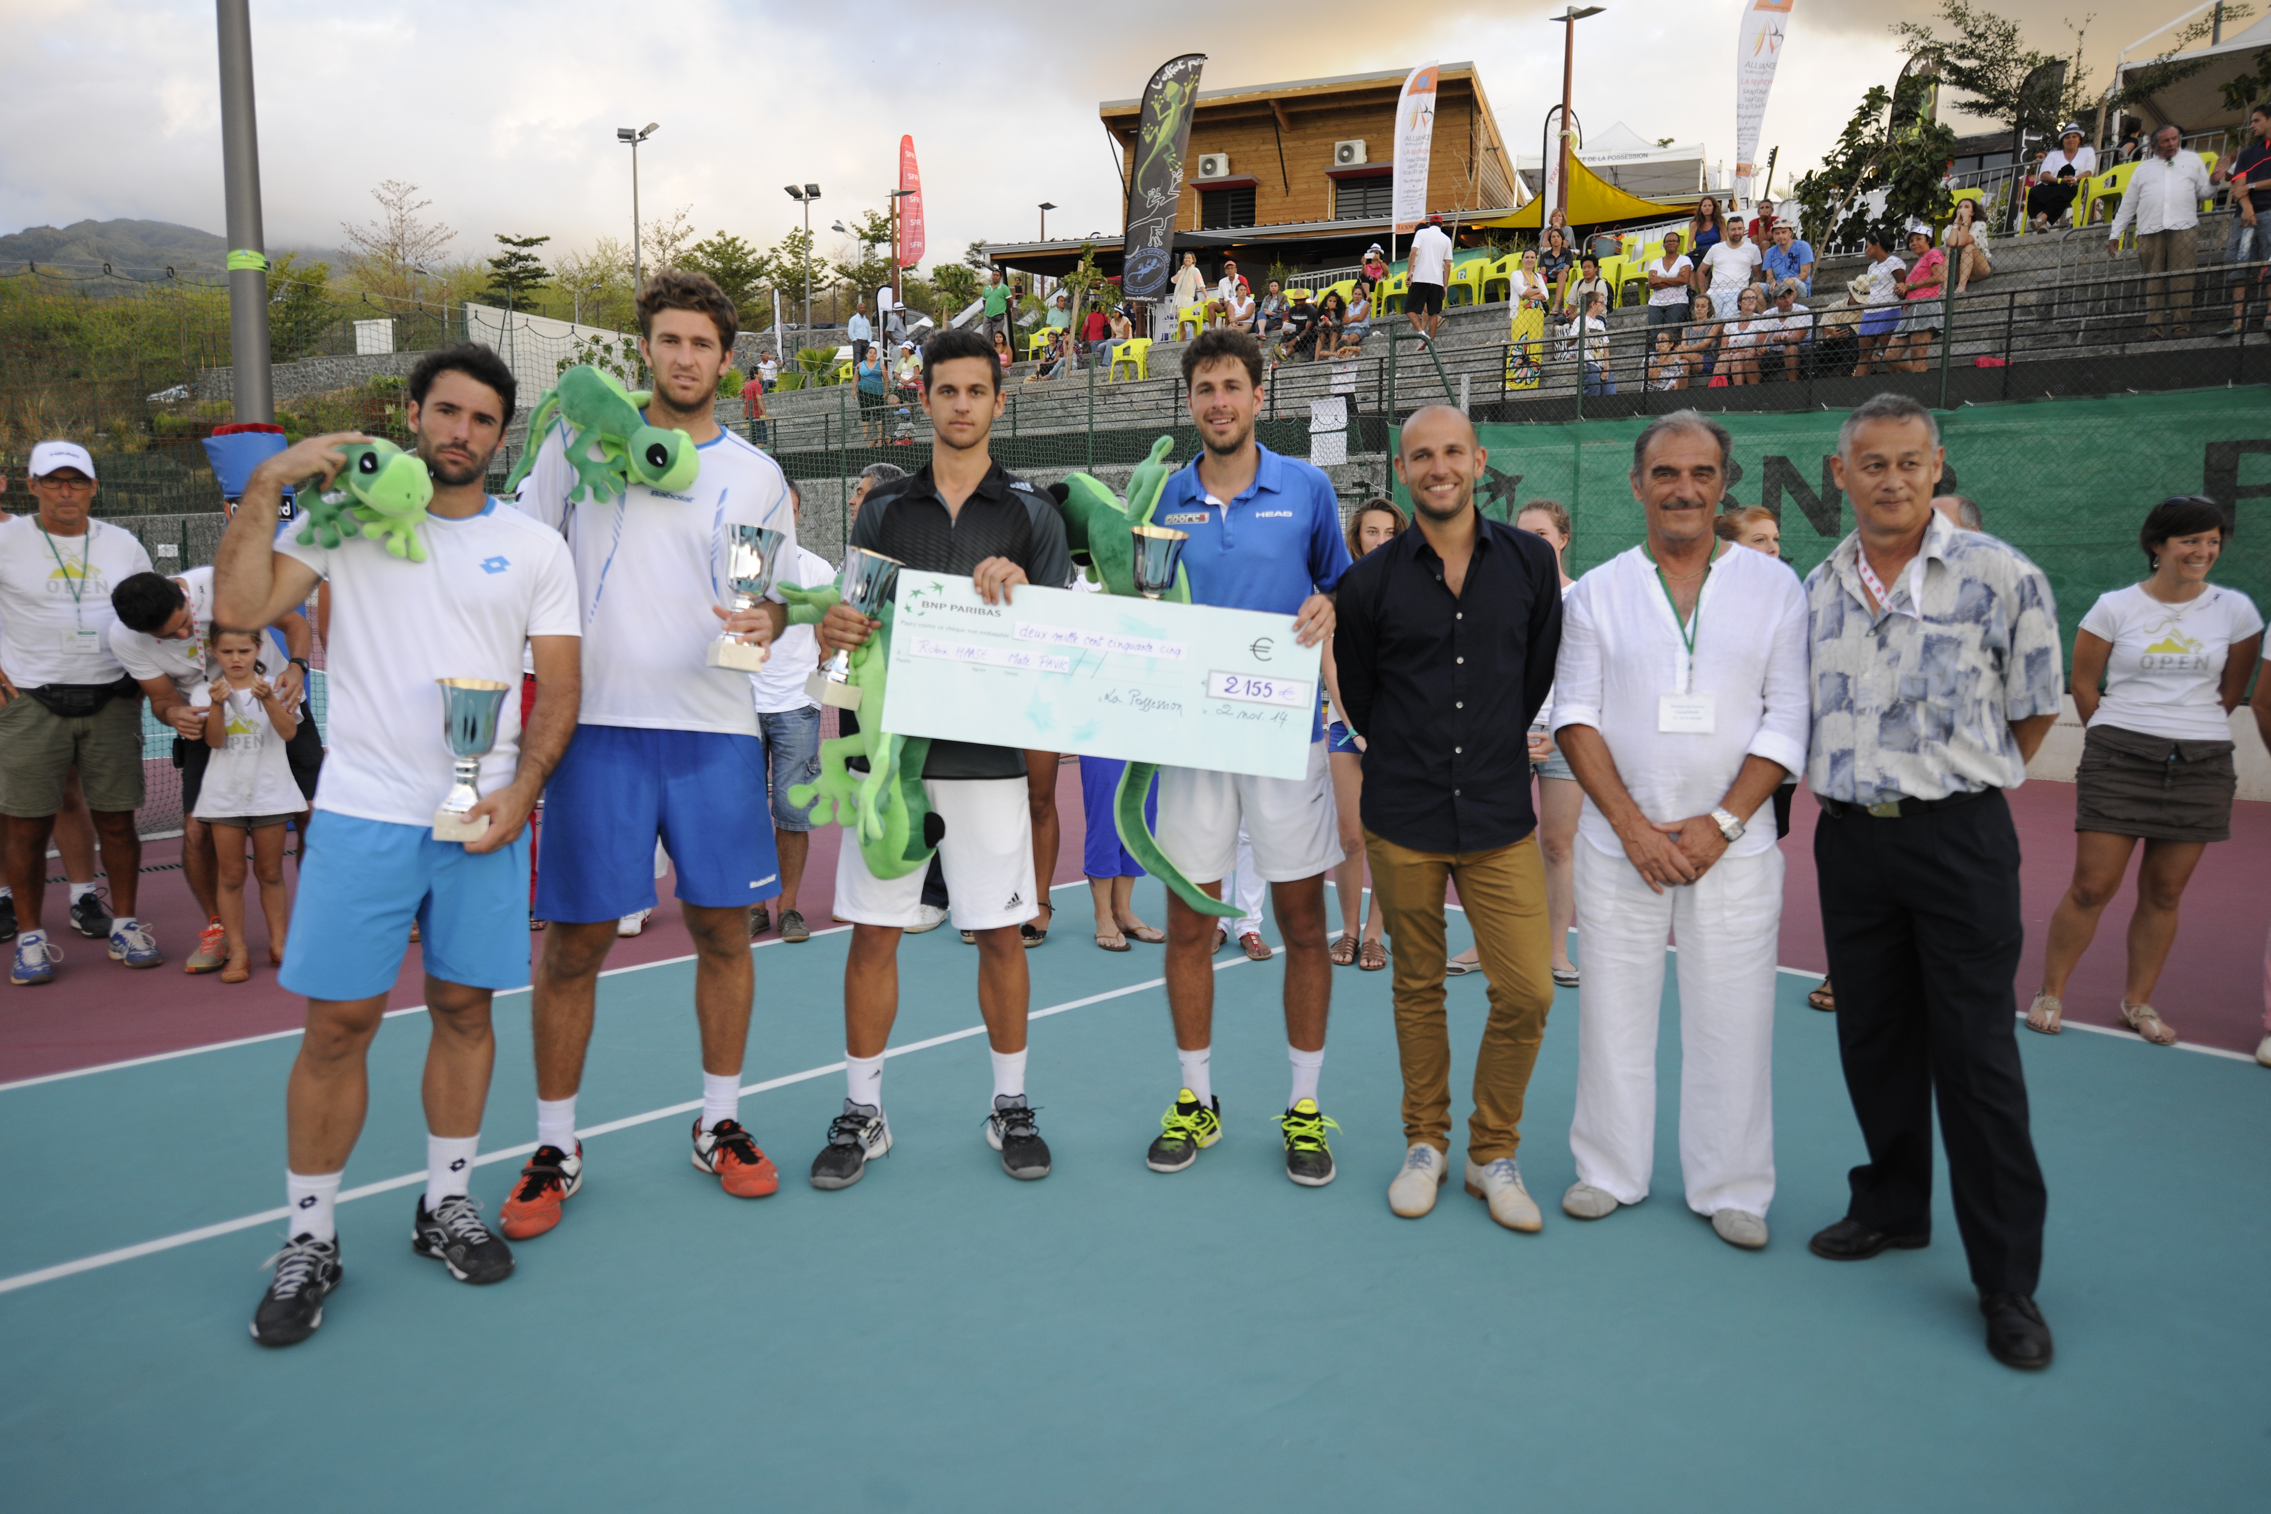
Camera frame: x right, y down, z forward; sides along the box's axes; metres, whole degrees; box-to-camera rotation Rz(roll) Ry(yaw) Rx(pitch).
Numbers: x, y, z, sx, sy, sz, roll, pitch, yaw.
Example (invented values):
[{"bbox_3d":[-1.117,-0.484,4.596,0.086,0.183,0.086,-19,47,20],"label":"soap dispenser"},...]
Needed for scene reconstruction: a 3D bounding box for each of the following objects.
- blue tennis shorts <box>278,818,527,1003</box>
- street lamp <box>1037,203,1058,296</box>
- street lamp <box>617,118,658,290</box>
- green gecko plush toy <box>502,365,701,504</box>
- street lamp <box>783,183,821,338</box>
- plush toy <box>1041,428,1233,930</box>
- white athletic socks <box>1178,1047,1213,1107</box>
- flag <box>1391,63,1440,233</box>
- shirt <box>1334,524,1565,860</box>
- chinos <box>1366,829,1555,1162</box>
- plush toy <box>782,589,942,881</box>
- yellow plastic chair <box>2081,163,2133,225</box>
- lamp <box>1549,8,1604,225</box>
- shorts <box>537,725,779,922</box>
[{"bbox_3d":[-1.408,0.270,2.920,0.450,0.420,0.310,-3,8,-32],"label":"blue tennis shorts"},{"bbox_3d":[-3.229,-17.989,55.250,0.750,4.350,0.750,3,7,20],"label":"street lamp"},{"bbox_3d":[-10.736,-10.816,32.827,0.950,5.690,0.600,3,7,20],"label":"street lamp"},{"bbox_3d":[-1.124,-0.680,3.170,0.390,0.230,0.270,29,20,33],"label":"green gecko plush toy"},{"bbox_3d":[-8.480,-11.744,38.834,0.920,5.800,0.600,3,7,20],"label":"street lamp"},{"bbox_3d":[0.002,-0.182,3.450,0.440,1.020,0.280,1,7,0],"label":"plush toy"},{"bbox_3d":[0.145,0.786,3.702,0.090,0.155,0.110,4,8,25],"label":"white athletic socks"},{"bbox_3d":[4.592,-9.974,24.800,0.720,2.750,0.100,3,7,22],"label":"flag"},{"bbox_3d":[0.694,-0.164,3.404,0.500,0.750,0.320,2,7,9],"label":"shirt"},{"bbox_3d":[0.737,0.482,3.463,0.420,0.870,0.290,2,7,9],"label":"chinos"},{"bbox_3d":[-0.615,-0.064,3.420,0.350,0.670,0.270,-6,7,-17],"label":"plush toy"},{"bbox_3d":[11.083,-6.347,16.986,0.560,0.800,0.570,-5,9,-40],"label":"yellow plastic chair"},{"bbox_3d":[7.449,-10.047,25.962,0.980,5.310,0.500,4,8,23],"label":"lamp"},{"bbox_3d":[-1.036,0.112,3.280,0.490,0.460,0.300,-1,7,-18],"label":"shorts"}]

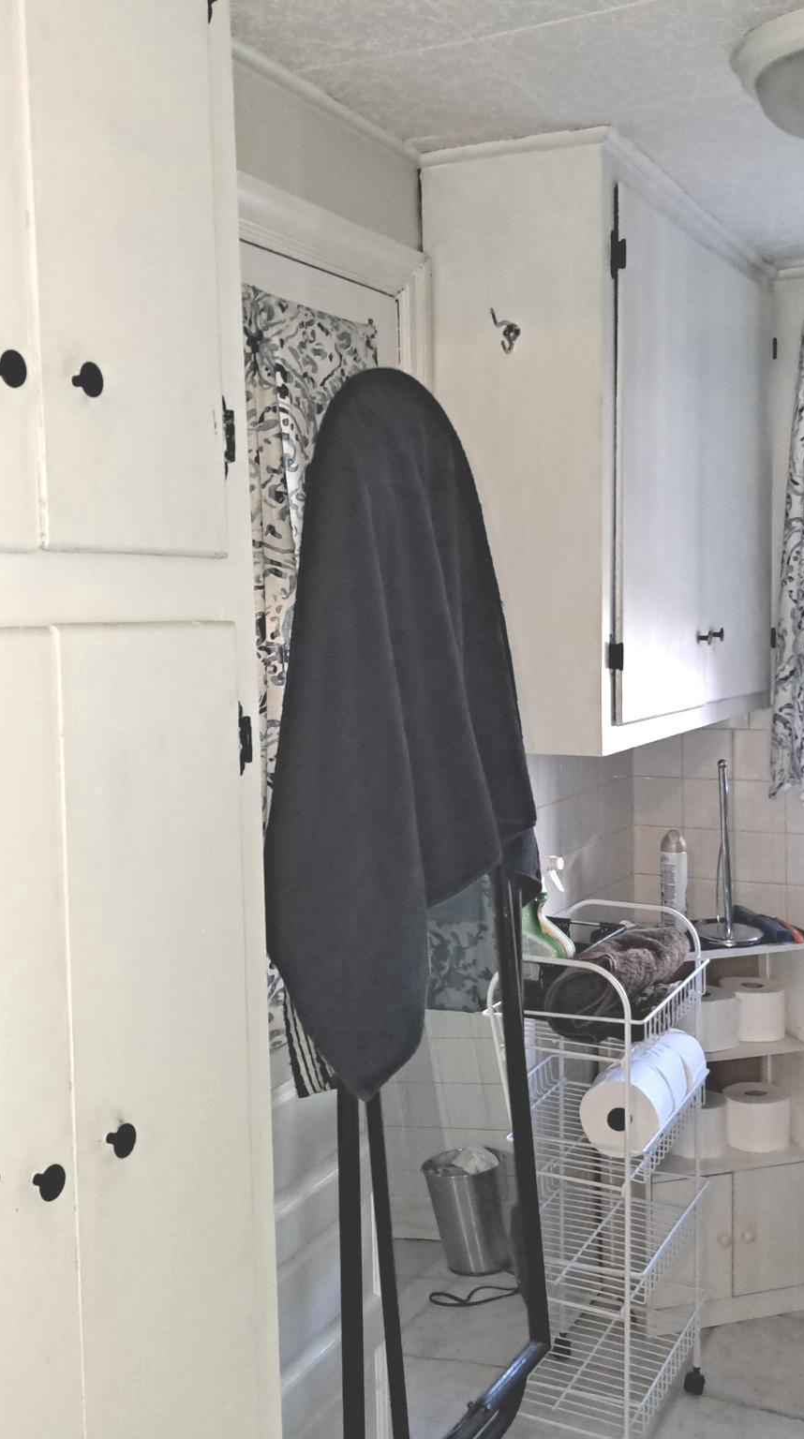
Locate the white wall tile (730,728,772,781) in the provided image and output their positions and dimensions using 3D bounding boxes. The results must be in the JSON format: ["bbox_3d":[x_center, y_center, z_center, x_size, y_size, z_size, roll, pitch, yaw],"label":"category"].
[{"bbox_3d":[0.755,0.074,2.800,0.108,0.108,0.009,1,4,28],"label":"white wall tile"}]

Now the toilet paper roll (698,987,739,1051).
[{"bbox_3d":[0.607,0.595,2.657,0.125,0.101,0.125,-1,4,0],"label":"toilet paper roll"}]

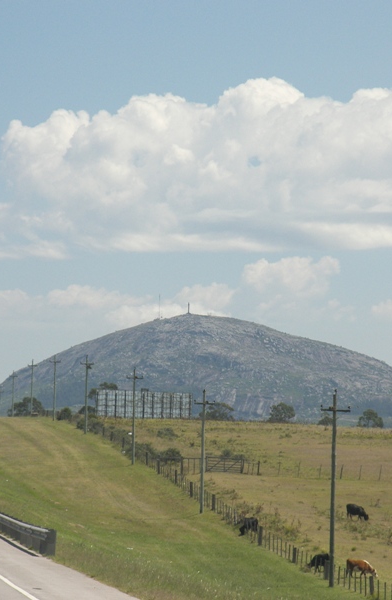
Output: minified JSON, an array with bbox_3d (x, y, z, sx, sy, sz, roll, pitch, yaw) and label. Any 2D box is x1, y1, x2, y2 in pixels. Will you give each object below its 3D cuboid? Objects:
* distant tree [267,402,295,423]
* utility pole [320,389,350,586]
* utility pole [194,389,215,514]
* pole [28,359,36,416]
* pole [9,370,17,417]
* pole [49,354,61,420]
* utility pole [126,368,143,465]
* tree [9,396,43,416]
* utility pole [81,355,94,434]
[{"bbox_3d":[15.148,20.373,580.000,5.100,3.900,4.800,1,-2,-5],"label":"distant tree"},{"bbox_3d":[7.352,10.087,173.000,1.600,10.500,0.280,1,-2,-5],"label":"utility pole"},{"bbox_3d":[0.551,11.455,244.000,1.600,9.350,0.280,1,-2,-5],"label":"utility pole"},{"bbox_3d":[-27.136,14.589,537.000,1.600,9.350,0.280,1,-2,-5],"label":"pole"},{"bbox_3d":[-34.746,18.182,616.000,1.600,9.350,0.280,1,-2,-5],"label":"pole"},{"bbox_3d":[-20.307,12.690,465.000,1.600,9.350,0.280,1,-2,-5],"label":"pole"},{"bbox_3d":[-5.969,11.285,313.000,1.600,9.350,0.280,1,-2,-5],"label":"utility pole"},{"bbox_3d":[-34.678,22.286,660.000,7.200,4.800,6.500,1,-2,-5],"label":"tree"},{"bbox_3d":[-13.040,11.304,386.000,1.600,9.350,0.300,1,-2,-5],"label":"utility pole"}]

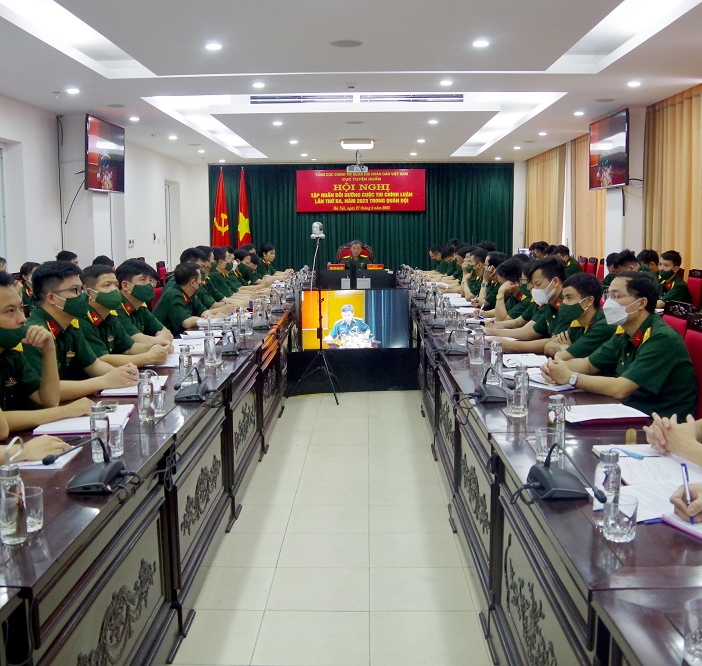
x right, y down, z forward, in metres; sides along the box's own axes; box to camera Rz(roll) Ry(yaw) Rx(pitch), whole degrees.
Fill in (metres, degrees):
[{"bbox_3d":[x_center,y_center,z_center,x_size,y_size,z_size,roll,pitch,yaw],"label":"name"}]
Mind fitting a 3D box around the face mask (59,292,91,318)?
[{"bbox_3d":[-1.172,-0.117,3.200,0.090,0.115,0.145,6,9,18],"label":"face mask"}]

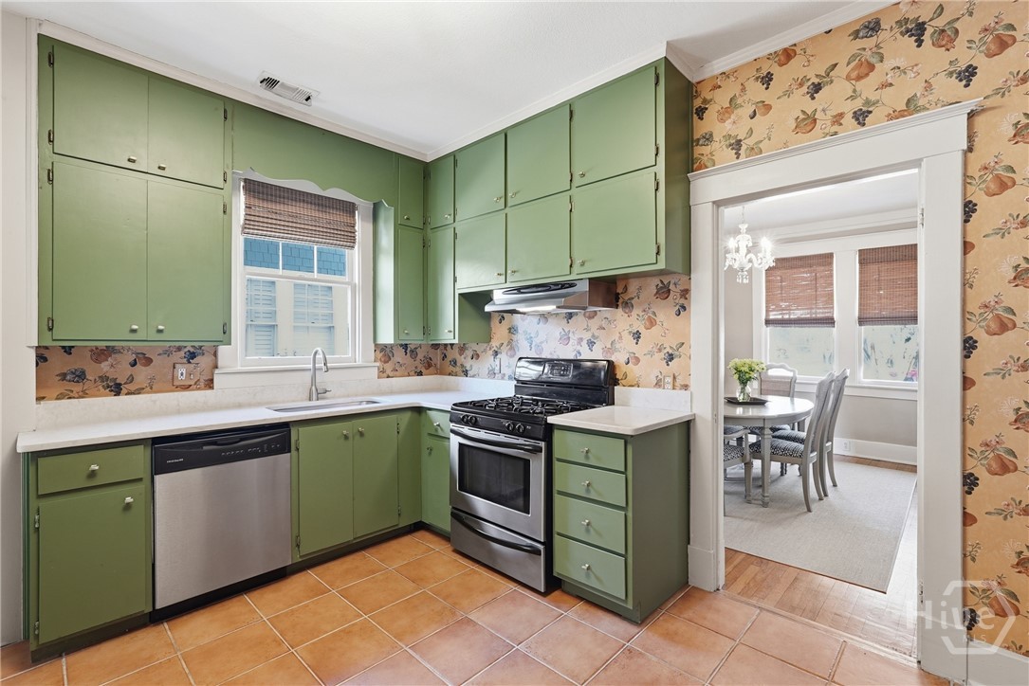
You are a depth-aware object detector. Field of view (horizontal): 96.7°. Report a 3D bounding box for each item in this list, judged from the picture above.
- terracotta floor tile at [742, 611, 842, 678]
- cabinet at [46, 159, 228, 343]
[{"bbox_3d":[1.200,1.303,1.986,0.331,0.010,0.323,0,0,44],"label":"terracotta floor tile"},{"bbox_3d":[-1.985,-0.416,2.440,0.303,0.844,0.723,0,0,43],"label":"cabinet"}]

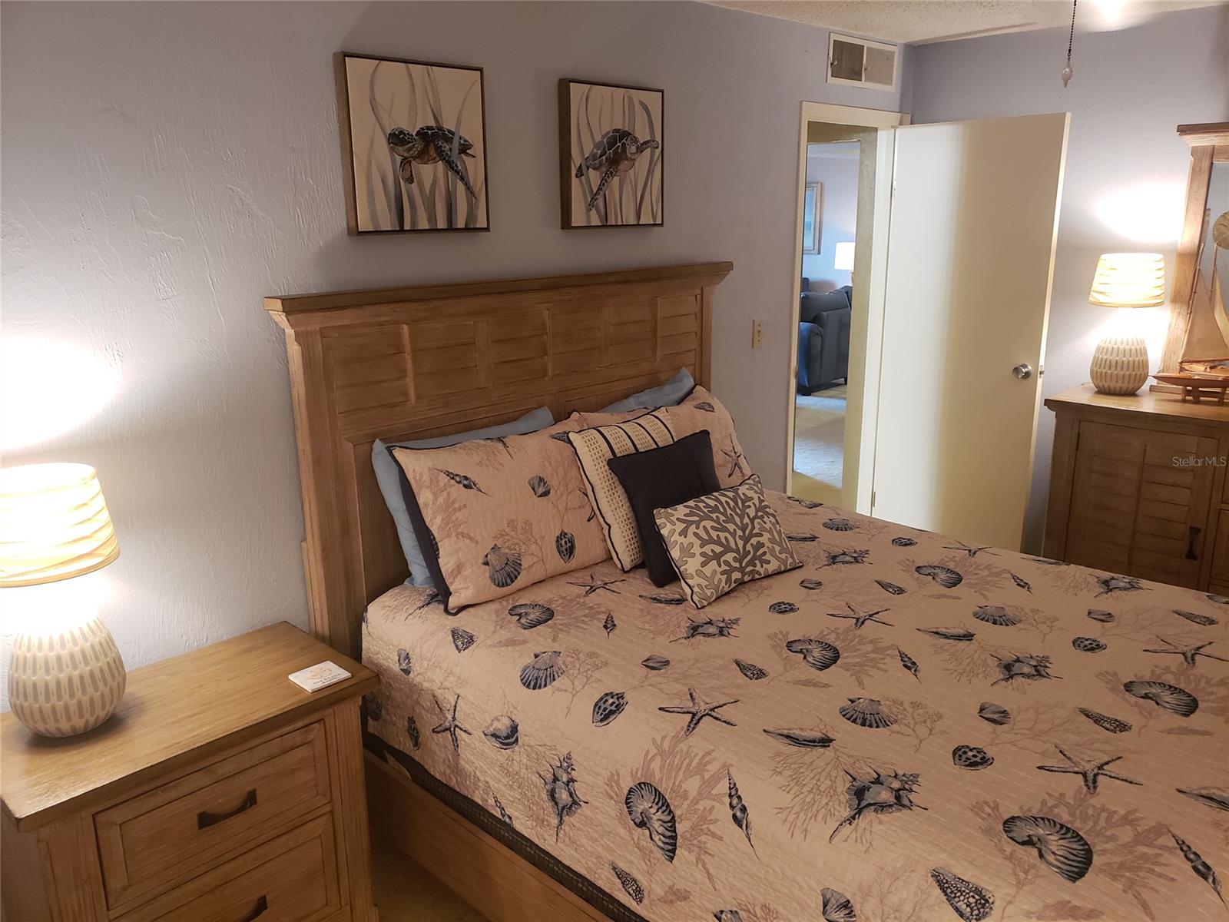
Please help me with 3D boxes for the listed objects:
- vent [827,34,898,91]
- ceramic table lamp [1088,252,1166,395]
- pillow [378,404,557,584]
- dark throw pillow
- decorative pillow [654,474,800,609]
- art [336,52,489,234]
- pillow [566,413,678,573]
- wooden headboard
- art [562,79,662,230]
[{"bbox_3d":[1.068,-1.689,3.924,0.025,0.189,0.560,14,21,43],"label":"vent"},{"bbox_3d":[2.018,-0.538,3.653,0.268,0.541,0.268,14,21,43],"label":"ceramic table lamp"},{"bbox_3d":[-0.367,0.084,2.628,0.588,0.394,0.140,-14,4,-41],"label":"pillow"},{"bbox_3d":[0.199,0.122,2.570,0.416,0.363,0.120,-15,-10,-42],"label":"dark throw pillow"},{"bbox_3d":[0.308,0.203,2.440,0.418,0.275,0.110,-15,-16,-41],"label":"decorative pillow"},{"bbox_3d":[-0.524,-0.831,2.464,0.044,0.435,0.426,14,21,43],"label":"art"},{"bbox_3d":[0.094,0.067,2.700,0.421,0.413,0.120,-17,-9,-46],"label":"pillow"},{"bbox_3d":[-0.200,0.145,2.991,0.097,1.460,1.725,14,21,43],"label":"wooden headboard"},{"bbox_3d":[0.000,-0.976,2.974,0.044,0.437,0.427,14,21,43],"label":"art"}]

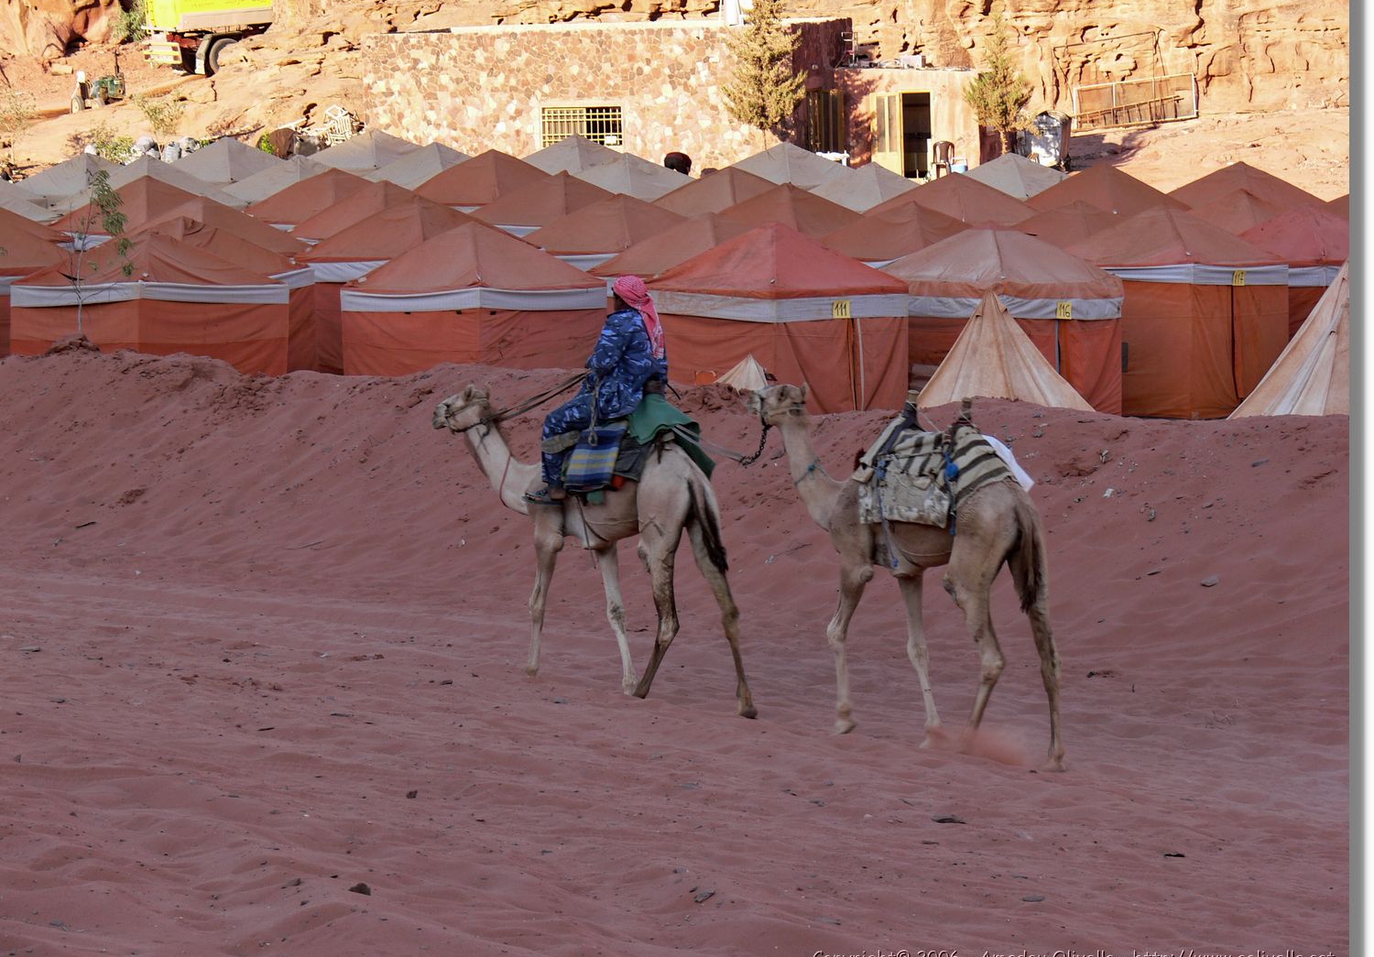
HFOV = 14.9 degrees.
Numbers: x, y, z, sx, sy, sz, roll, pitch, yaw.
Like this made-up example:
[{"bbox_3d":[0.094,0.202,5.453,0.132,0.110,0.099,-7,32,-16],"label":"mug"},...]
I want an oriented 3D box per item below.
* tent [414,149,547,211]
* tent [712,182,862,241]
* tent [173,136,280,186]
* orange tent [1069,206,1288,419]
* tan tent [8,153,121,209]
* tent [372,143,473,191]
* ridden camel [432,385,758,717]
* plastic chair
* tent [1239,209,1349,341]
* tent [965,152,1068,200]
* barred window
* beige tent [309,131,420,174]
[{"bbox_3d":[-2.717,-3.493,74.118,2.030,2.320,2.030,5,8,42],"label":"tent"},{"bbox_3d":[1.507,-2.943,77.098,2.500,2.750,2.500,3,5,40],"label":"tent"},{"bbox_3d":[-8.077,-4.613,92.098,2.500,2.750,2.500,3,5,40],"label":"tent"},{"bbox_3d":[5.677,-2.010,62.312,2.150,2.400,2.150,4,7,38],"label":"orange tent"},{"bbox_3d":[-9.457,-3.918,82.612,2.150,2.400,2.150,4,7,37],"label":"tan tent"},{"bbox_3d":[-3.733,-3.843,77.918,2.030,2.320,2.030,5,8,42],"label":"tent"},{"bbox_3d":[-0.734,0.478,34.209,0.650,1.940,2.750,-5,7,-42],"label":"ridden camel"},{"bbox_3d":[5.570,-6.902,114.000,0.500,0.870,0.530,1,2,19],"label":"plastic chair"},{"bbox_3d":[10.051,-2.828,85.440,2.750,3.250,2.750,1,2,42],"label":"tent"},{"bbox_3d":[5.158,-3.997,83.612,2.150,2.400,2.150,4,7,38],"label":"tent"},{"bbox_3d":[-2.309,-7.728,115.000,1.800,0.900,0.120,1,6,12],"label":"barred window"},{"bbox_3d":[-6.462,-5.669,108.616,2.750,3.100,2.750,1,2,40],"label":"beige tent"}]

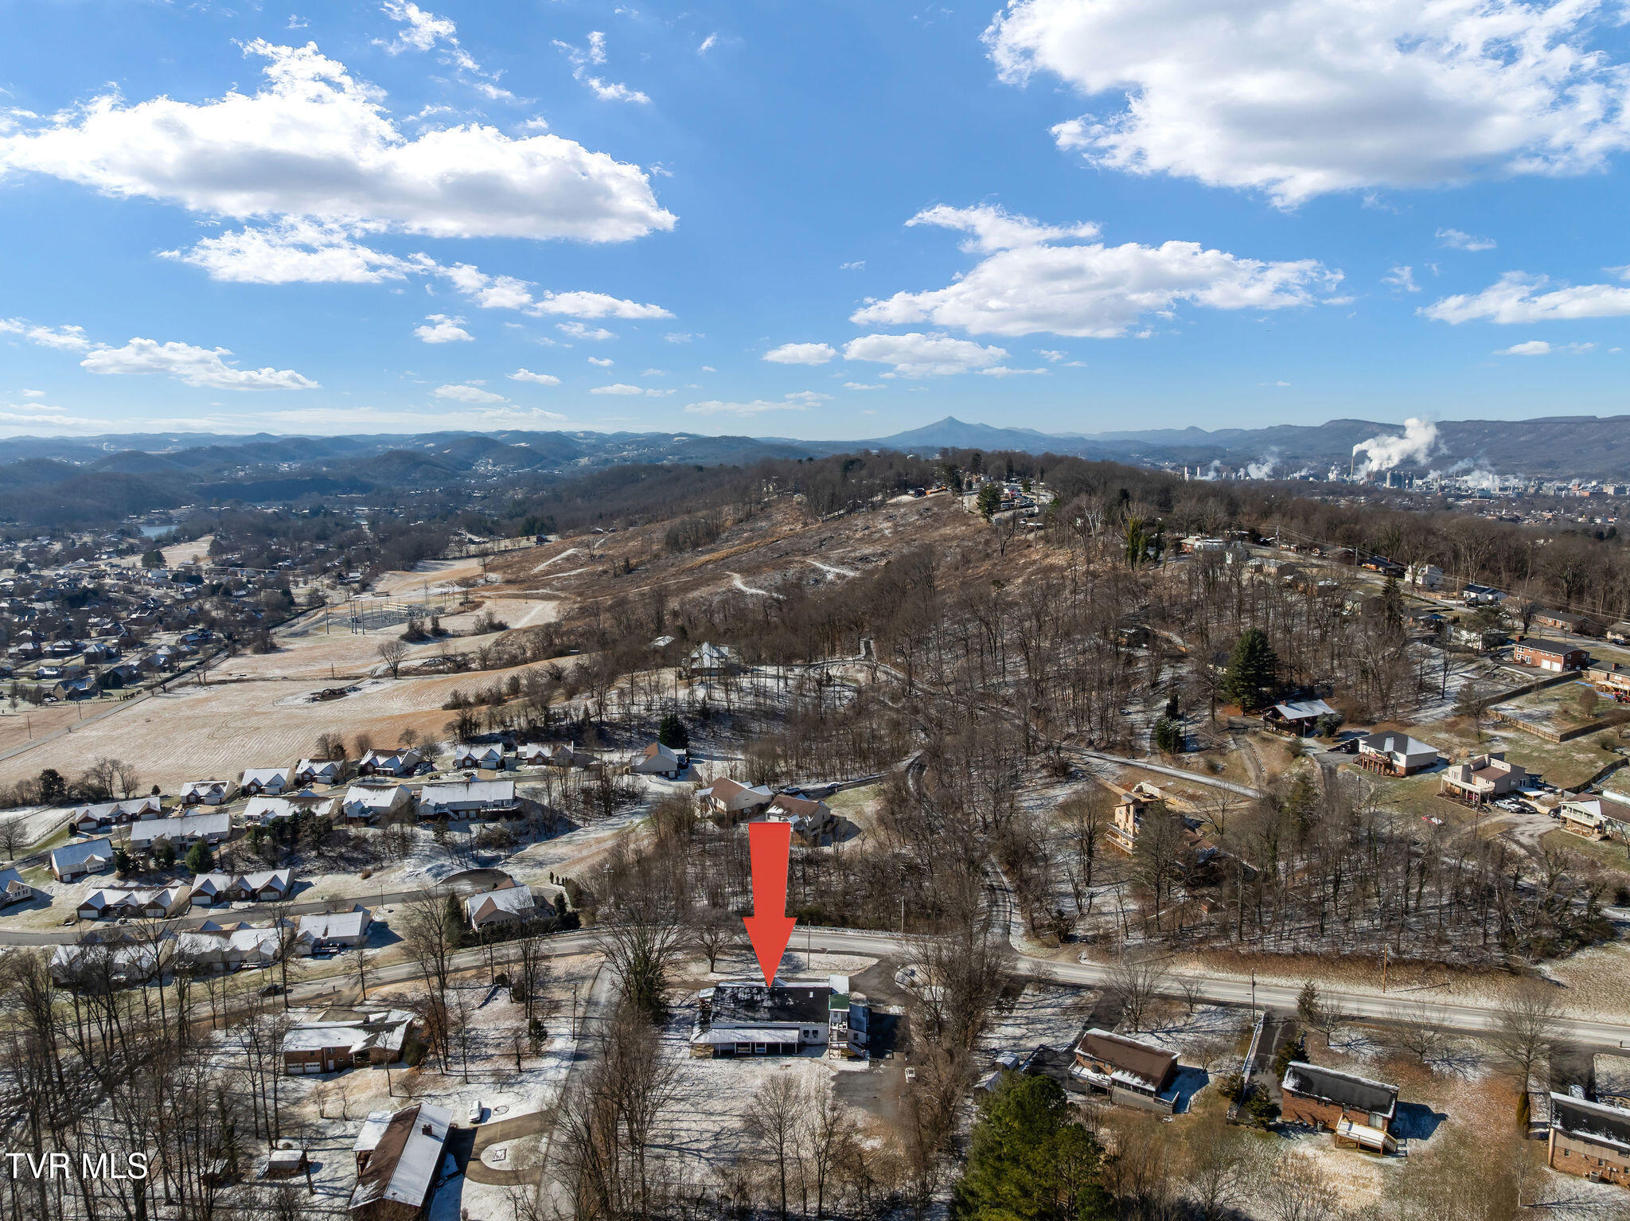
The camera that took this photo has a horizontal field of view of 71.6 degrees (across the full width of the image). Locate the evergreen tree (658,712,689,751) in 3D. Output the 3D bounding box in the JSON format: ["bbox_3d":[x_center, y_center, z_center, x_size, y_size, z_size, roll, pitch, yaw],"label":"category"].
[{"bbox_3d":[-43.550,37.940,348.000,9.520,12.430,9.520,0,8,0],"label":"evergreen tree"}]

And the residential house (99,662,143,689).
[{"bbox_3d":[-376.000,36.140,612.410,11.200,9.000,17.500,0,9,0],"label":"residential house"}]

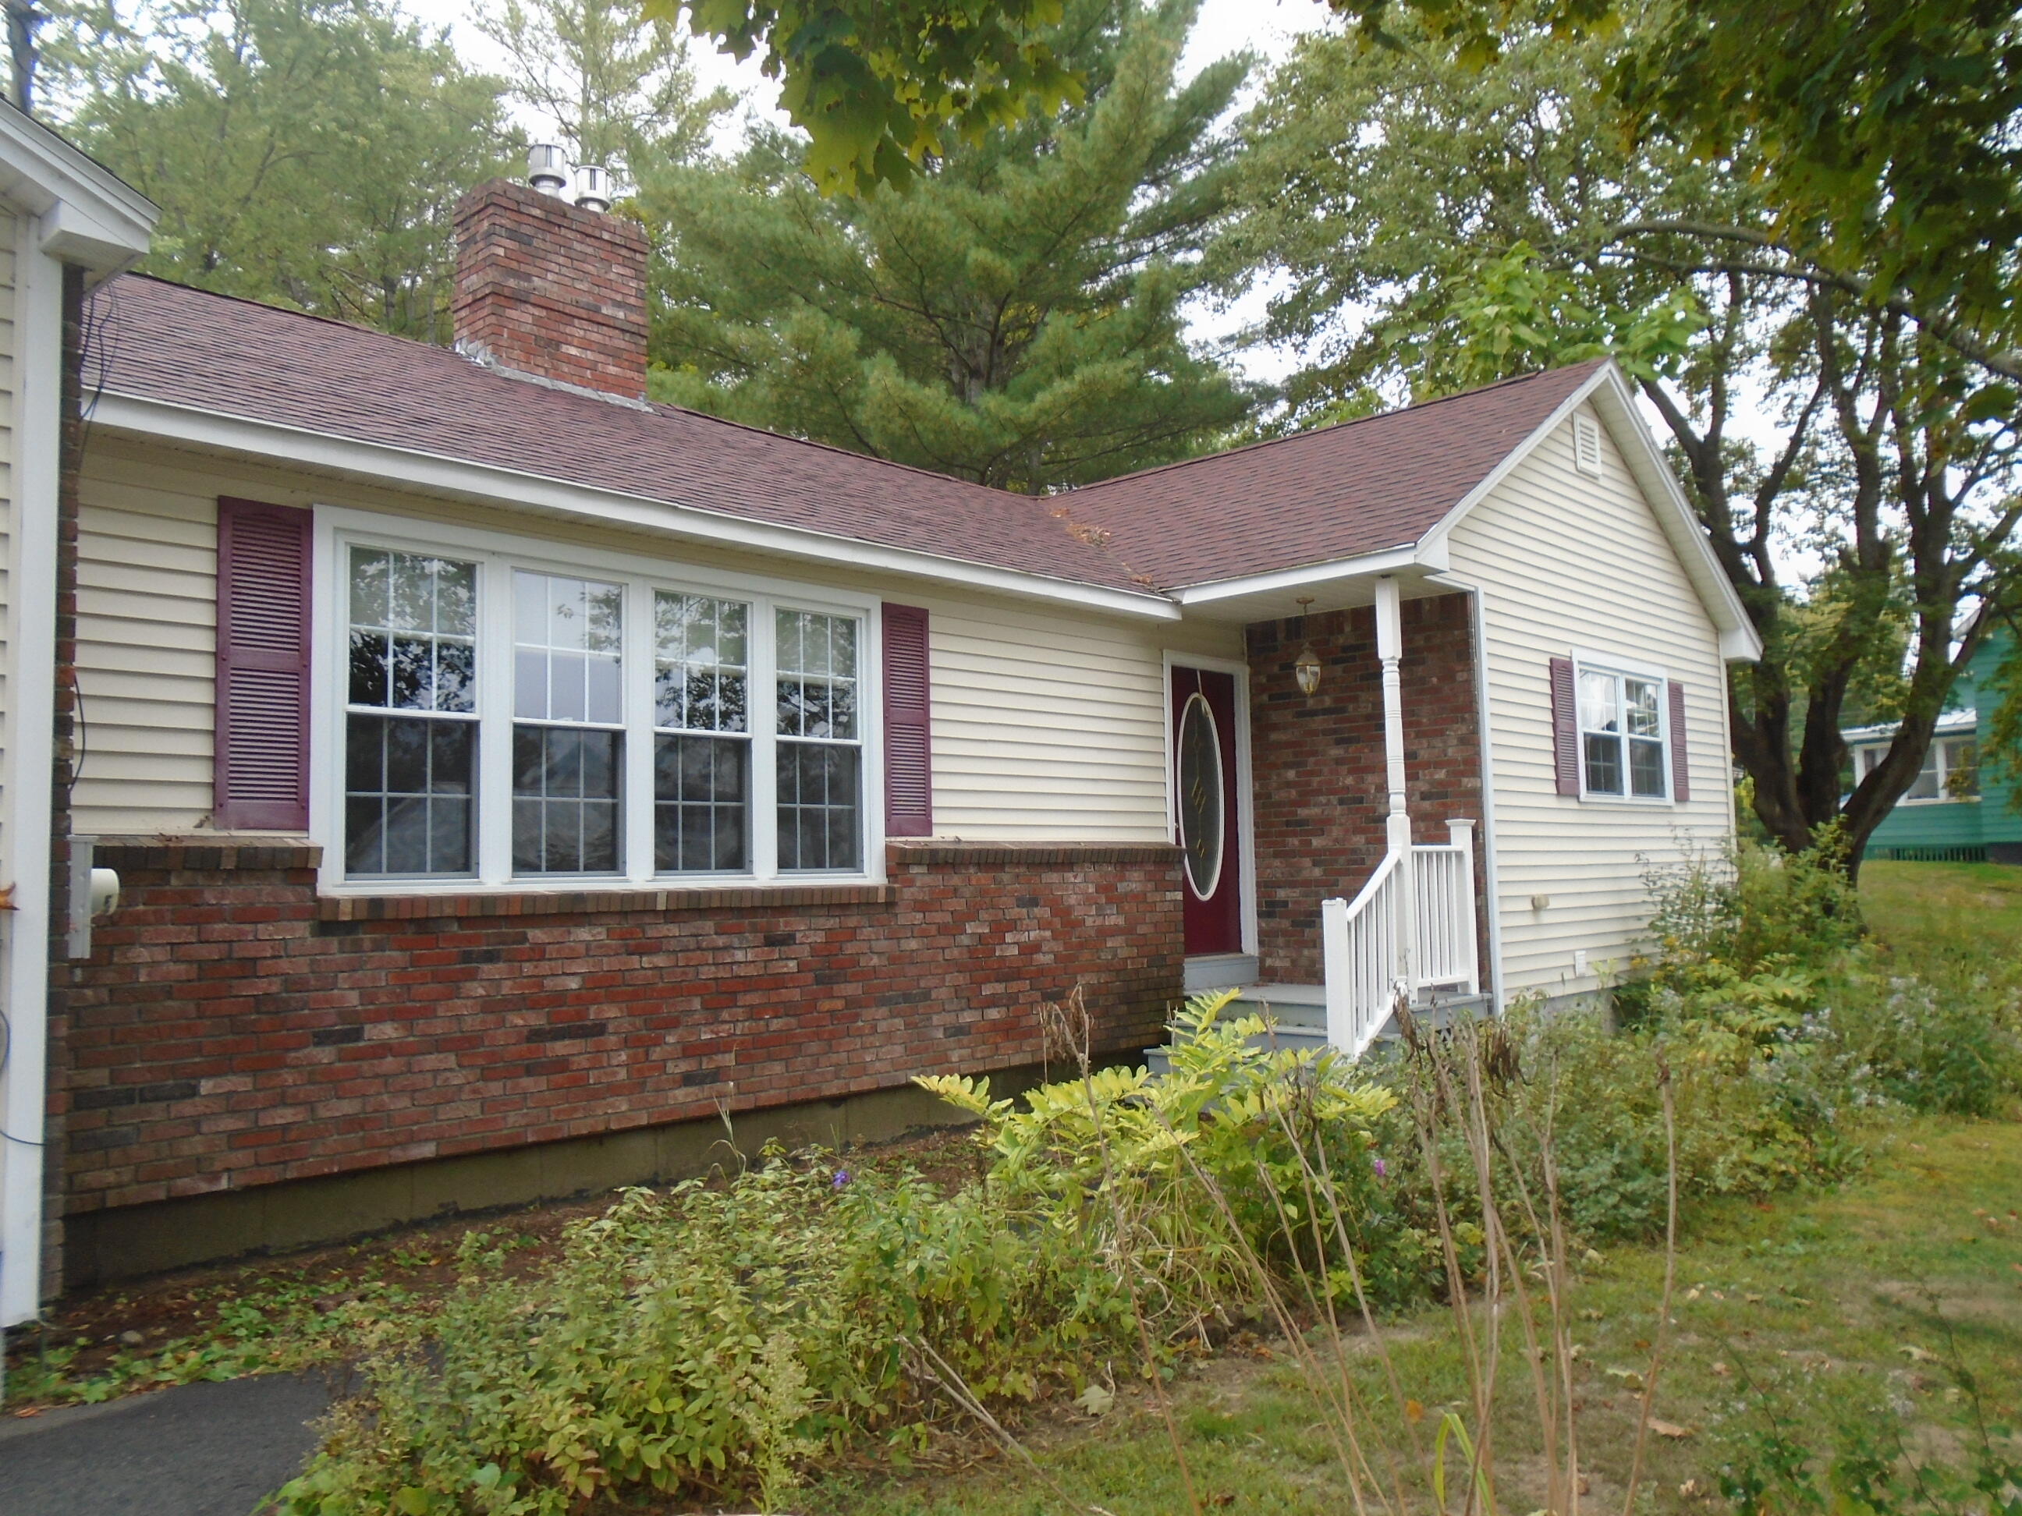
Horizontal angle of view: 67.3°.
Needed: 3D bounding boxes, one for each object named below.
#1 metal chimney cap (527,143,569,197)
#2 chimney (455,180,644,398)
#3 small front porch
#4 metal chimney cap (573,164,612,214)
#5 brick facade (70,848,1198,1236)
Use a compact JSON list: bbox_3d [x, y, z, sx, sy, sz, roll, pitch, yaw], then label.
[{"bbox_3d":[-3.356,-4.214,11.022,0.265,0.380,0.265,-1,-4,0],"label":"metal chimney cap"},{"bbox_3d":[-3.316,-3.276,10.978,0.580,1.300,1.270,-5,-6,43],"label":"chimney"},{"bbox_3d":[1.889,0.471,9.848,1.800,3.100,1.620,-5,-6,43],"label":"small front porch"},{"bbox_3d":[-3.100,-4.174,11.294,0.265,0.355,0.265,-1,-4,0],"label":"metal chimney cap"},{"bbox_3d":[-1.127,1.086,7.780,0.160,1.330,6.540,-5,-6,43],"label":"brick facade"}]

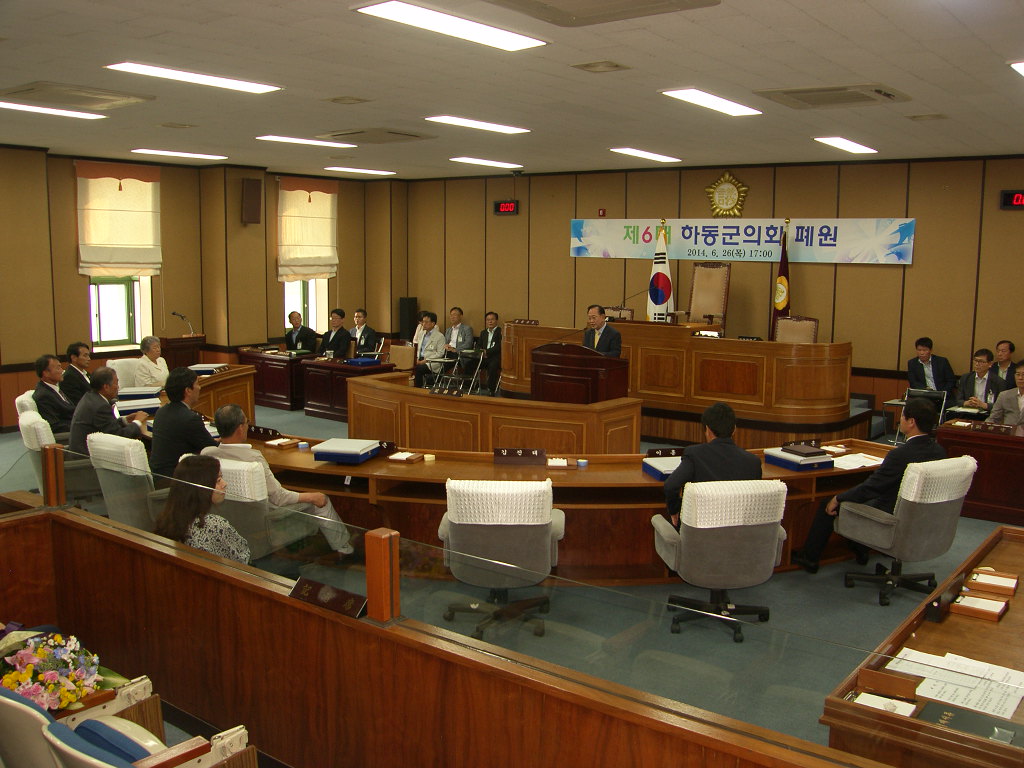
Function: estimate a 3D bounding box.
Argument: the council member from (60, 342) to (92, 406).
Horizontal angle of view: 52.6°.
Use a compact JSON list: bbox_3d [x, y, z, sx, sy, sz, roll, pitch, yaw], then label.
[{"bbox_3d":[-3.843,0.242,9.618,0.800,1.250,0.540,2,7,8],"label":"council member"}]

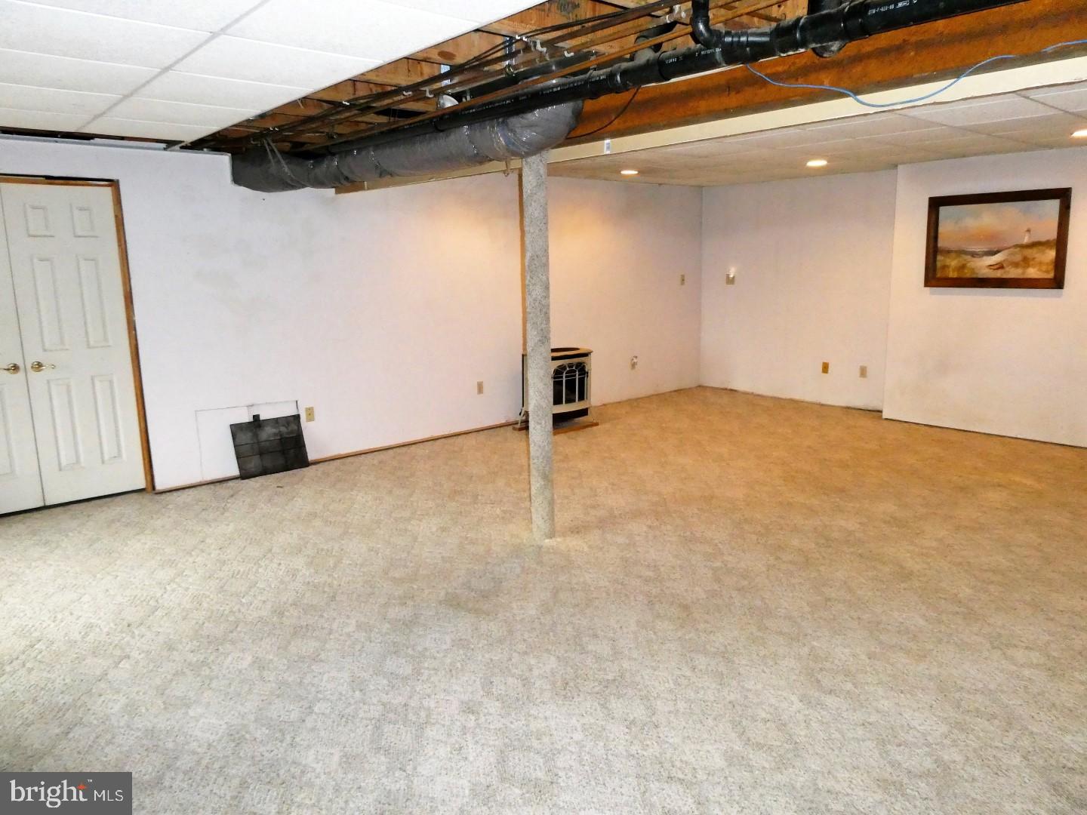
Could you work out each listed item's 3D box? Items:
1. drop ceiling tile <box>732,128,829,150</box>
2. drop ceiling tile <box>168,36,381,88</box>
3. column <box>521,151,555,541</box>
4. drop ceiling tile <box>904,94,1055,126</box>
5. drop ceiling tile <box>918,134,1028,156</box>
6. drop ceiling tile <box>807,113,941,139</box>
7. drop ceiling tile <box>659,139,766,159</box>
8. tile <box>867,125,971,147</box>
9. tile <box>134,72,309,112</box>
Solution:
[{"bbox_3d":[1.650,-1.788,5.017,0.605,0.020,0.605,-11,15,-39],"label":"drop ceiling tile"},{"bbox_3d":[-1.012,-1.298,2.843,0.605,0.020,0.605,-11,15,-39],"label":"drop ceiling tile"},{"bbox_3d":[-0.021,-0.295,4.115,0.122,2.130,0.122,-11,15,-39],"label":"column"},{"bbox_3d":[2.427,-1.620,4.126,0.605,0.020,0.605,-11,15,-39],"label":"drop ceiling tile"},{"bbox_3d":[2.979,-1.882,5.358,0.605,0.020,0.605,-11,15,-39],"label":"drop ceiling tile"},{"bbox_3d":[2.039,-1.704,4.571,0.605,0.020,0.605,-11,15,-39],"label":"drop ceiling tile"},{"bbox_3d":[1.262,-1.873,5.462,0.605,0.020,0.605,-11,15,-39],"label":"drop ceiling tile"},{"bbox_3d":[2.509,-1.793,4.965,0.605,0.020,0.605,-11,15,-39],"label":"tile"},{"bbox_3d":[-1.407,-1.383,3.296,0.605,0.020,0.605,-11,15,-39],"label":"tile"}]

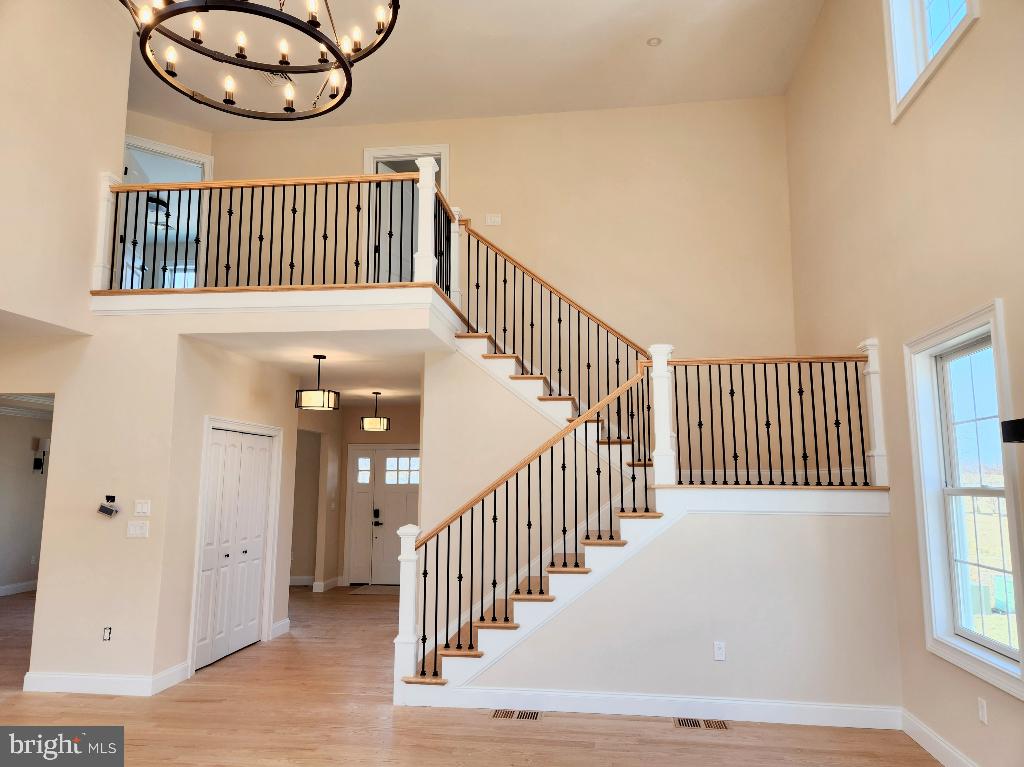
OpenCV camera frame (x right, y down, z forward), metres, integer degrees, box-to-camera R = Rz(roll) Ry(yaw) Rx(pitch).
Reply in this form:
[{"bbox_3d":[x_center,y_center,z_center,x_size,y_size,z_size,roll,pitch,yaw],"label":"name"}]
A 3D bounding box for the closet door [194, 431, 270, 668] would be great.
[{"bbox_3d":[-2.567,1.470,6.326,0.040,2.020,1.200,0,-8,7],"label":"closet door"}]

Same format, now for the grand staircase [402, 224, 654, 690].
[{"bbox_3d":[0.265,0.494,5.948,1.980,3.900,1.930,0,-8,7],"label":"grand staircase"}]

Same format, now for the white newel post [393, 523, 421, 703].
[{"bbox_3d":[-0.757,1.682,5.019,0.178,1.275,0.178,0,-8,7],"label":"white newel post"}]

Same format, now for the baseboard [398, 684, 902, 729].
[{"bbox_3d":[0.863,2.218,4.676,3.420,0.142,0.020,0,-8,7],"label":"baseboard"}]

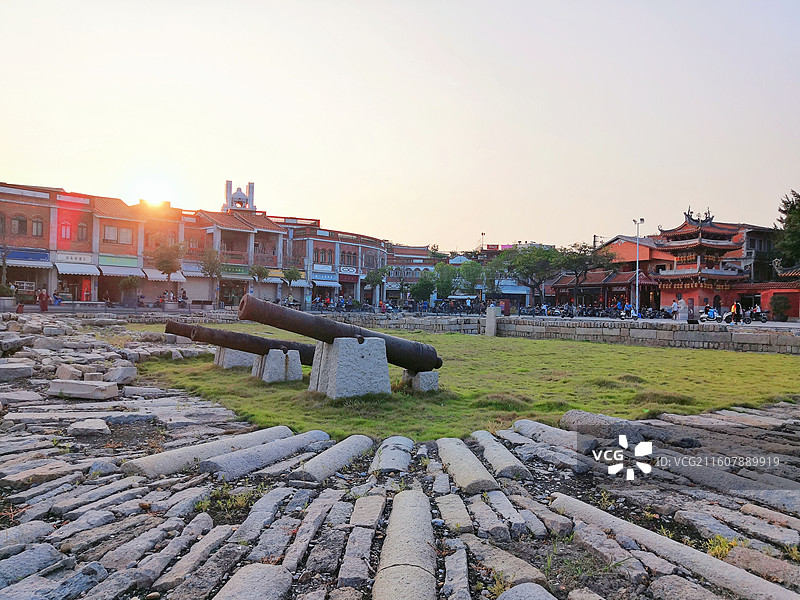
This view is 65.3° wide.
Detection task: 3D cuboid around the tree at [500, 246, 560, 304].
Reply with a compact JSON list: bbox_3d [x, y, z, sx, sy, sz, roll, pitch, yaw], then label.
[{"bbox_3d":[13.300,-1.950,64.000,6.300,7.000,6.000,1,0,11],"label":"tree"}]

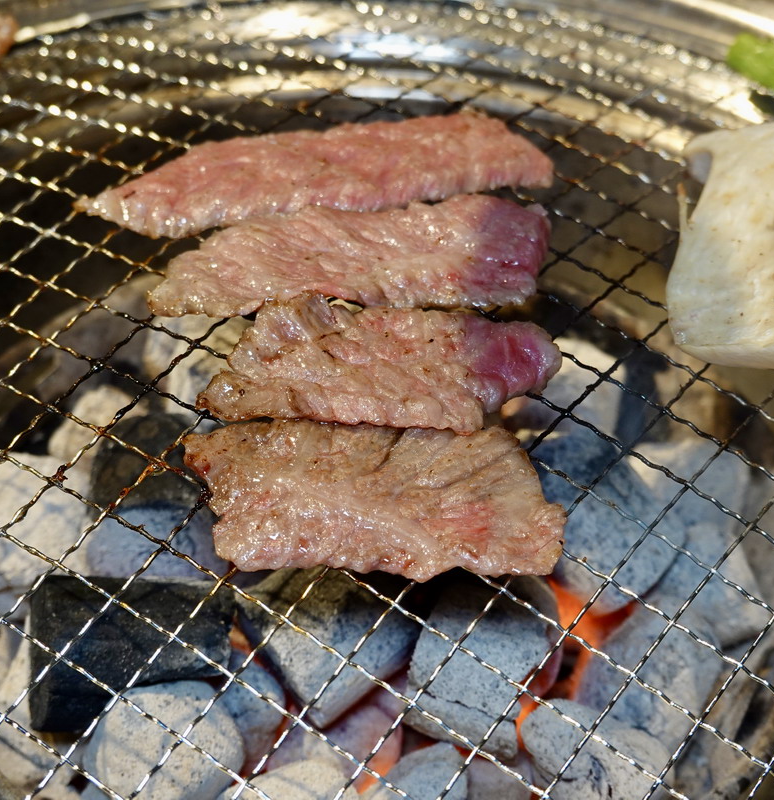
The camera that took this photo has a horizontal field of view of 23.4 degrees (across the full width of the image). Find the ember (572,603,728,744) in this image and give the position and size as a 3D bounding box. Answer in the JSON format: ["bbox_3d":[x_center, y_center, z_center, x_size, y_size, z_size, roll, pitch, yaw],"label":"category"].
[{"bbox_3d":[0.058,0.061,0.411,0.029,0.024,0.028,-12,46,-14],"label":"ember"}]

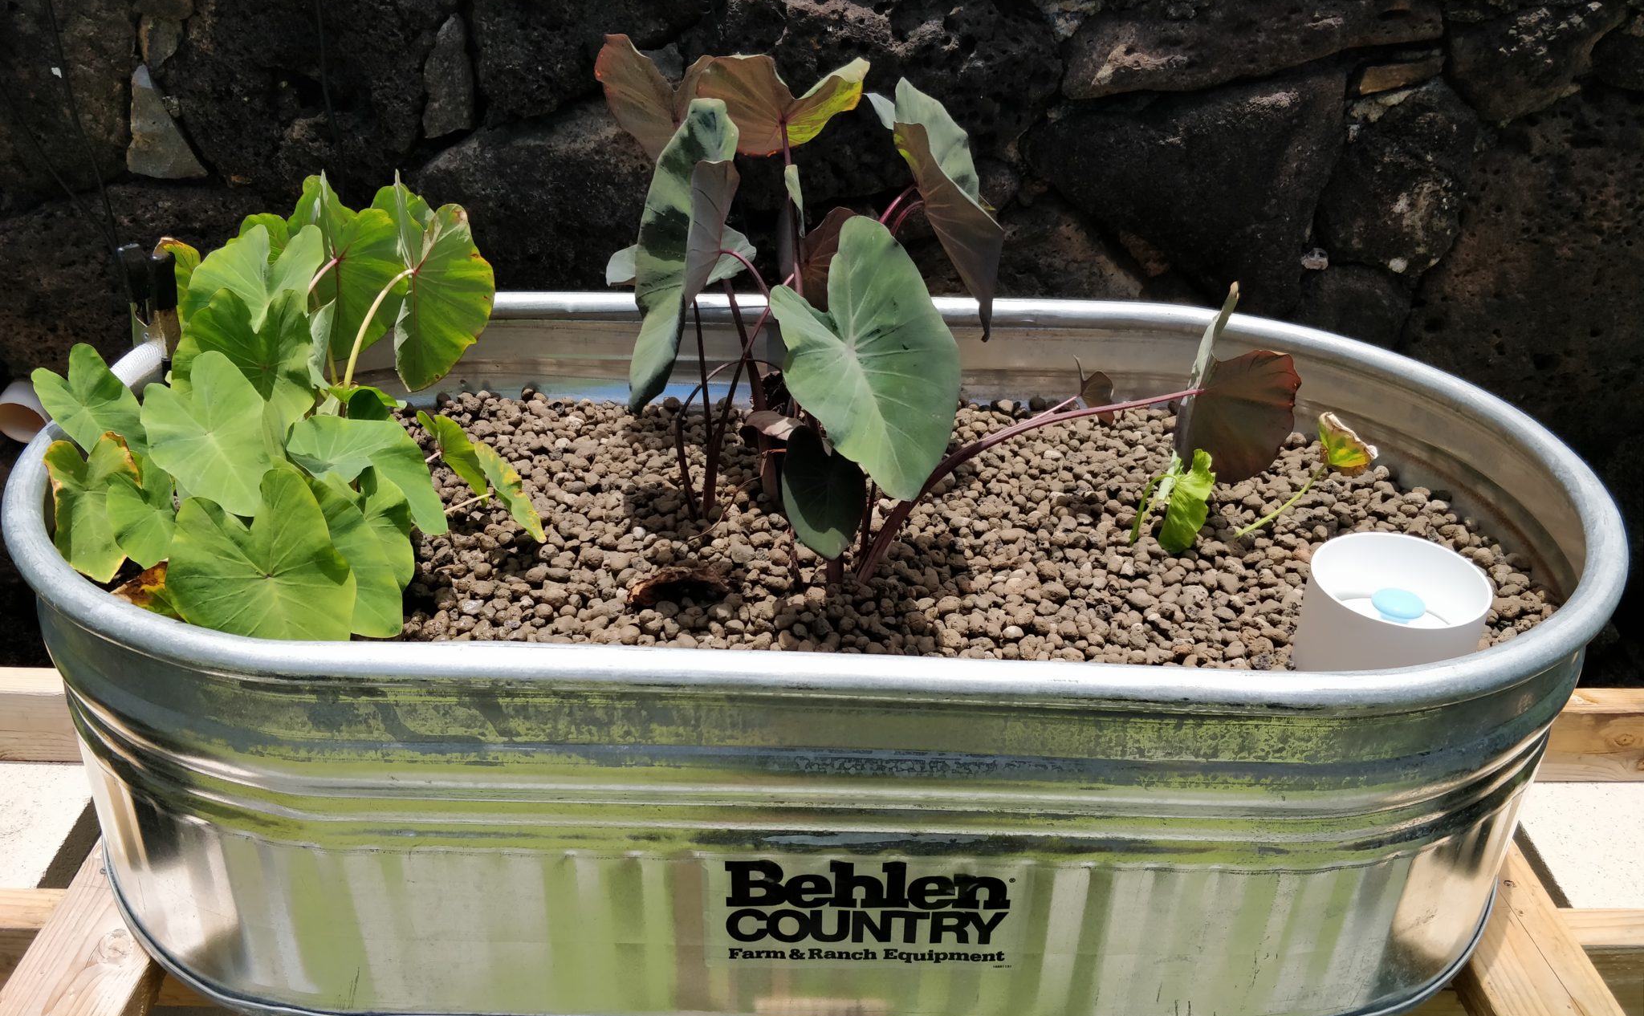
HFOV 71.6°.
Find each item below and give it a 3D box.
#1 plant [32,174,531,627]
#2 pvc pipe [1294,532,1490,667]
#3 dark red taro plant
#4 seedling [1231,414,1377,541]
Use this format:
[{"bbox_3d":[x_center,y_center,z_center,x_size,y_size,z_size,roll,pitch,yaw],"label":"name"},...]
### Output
[{"bbox_3d":[-0.437,-0.086,0.885,0.440,0.275,0.390,1,31,0],"label":"plant"},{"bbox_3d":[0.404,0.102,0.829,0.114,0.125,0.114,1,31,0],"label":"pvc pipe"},{"bbox_3d":[0.117,-0.147,0.882,0.545,0.385,0.290,1,31,0],"label":"dark red taro plant"},{"bbox_3d":[0.405,-0.029,0.972,0.125,0.095,0.085,1,31,0],"label":"seedling"}]

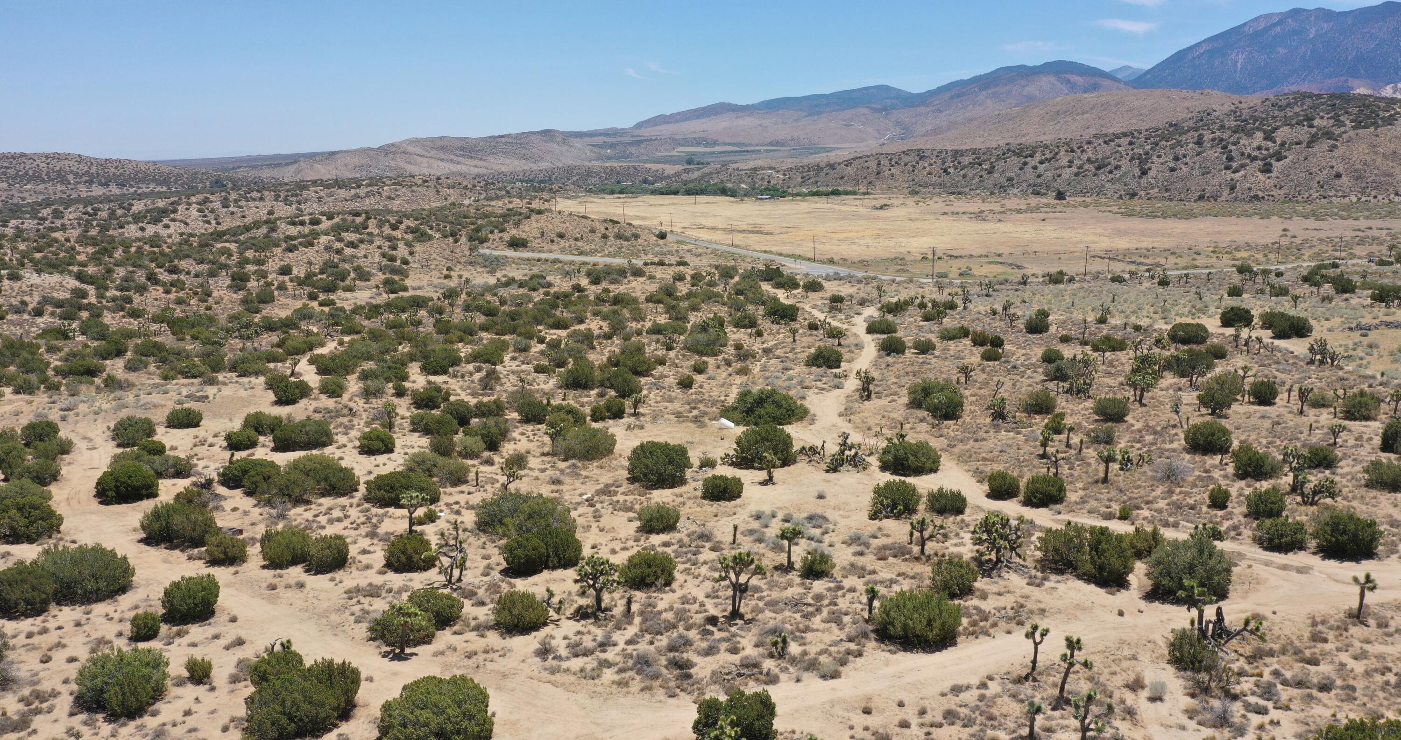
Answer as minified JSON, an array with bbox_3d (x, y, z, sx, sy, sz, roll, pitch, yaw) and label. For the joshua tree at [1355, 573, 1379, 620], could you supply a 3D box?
[{"bbox_3d":[41.661,14.204,68.271,1.264,3.084,1.201,6,14,32],"label":"joshua tree"}]

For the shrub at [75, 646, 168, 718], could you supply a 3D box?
[{"bbox_3d":[-31.850,17.123,60.026,4.510,3.229,4.285,-8,13,-29],"label":"shrub"}]

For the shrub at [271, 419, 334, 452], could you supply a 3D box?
[{"bbox_3d":[-37.480,6.140,102.650,5.620,3.060,5.060,-5,12,-20],"label":"shrub"}]

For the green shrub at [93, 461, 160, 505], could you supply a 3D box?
[{"bbox_3d":[-51.734,10.208,98.353,5.141,3.437,4.884,-6,13,-28],"label":"green shrub"}]

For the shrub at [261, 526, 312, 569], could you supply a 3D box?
[{"bbox_3d":[-27.670,11.880,72.970,3.290,2.930,2.960,-5,12,-21],"label":"shrub"}]

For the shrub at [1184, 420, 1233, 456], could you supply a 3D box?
[{"bbox_3d":[46.371,6.002,99.376,3.970,2.630,3.770,5,12,25],"label":"shrub"}]

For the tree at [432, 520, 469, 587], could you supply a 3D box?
[{"bbox_3d":[-17.368,12.766,76.119,2.438,4.742,2.316,-4,12,-13],"label":"tree"}]

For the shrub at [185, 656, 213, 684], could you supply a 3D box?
[{"bbox_3d":[-26.929,16.114,58.538,1.310,1.330,1.250,-6,13,-26],"label":"shrub"}]

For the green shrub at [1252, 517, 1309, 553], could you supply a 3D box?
[{"bbox_3d":[39.710,11.280,74.590,3.370,2.410,3.040,6,13,29],"label":"green shrub"}]

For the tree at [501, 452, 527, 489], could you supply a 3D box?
[{"bbox_3d":[-15.400,8.360,89.930,2.140,3.190,2.030,-2,11,-10],"label":"tree"}]

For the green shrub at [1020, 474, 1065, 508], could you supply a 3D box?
[{"bbox_3d":[28.499,10.058,90.679,3.565,2.571,3.387,3,12,18],"label":"green shrub"}]

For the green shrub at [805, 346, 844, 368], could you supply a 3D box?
[{"bbox_3d":[15.980,-1.700,140.810,4.920,3.060,4.430,1,11,6],"label":"green shrub"}]

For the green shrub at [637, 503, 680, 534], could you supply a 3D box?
[{"bbox_3d":[-3.289,11.728,86.203,3.376,2.206,3.207,-1,12,-2],"label":"green shrub"}]

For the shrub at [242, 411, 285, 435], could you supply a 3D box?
[{"bbox_3d":[-43.440,5.390,108.380,3.940,2.440,3.550,-5,12,-22],"label":"shrub"}]

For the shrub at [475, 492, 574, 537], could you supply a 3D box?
[{"bbox_3d":[-12.485,10.263,77.785,7.010,2.650,5.260,-2,11,-9],"label":"shrub"}]

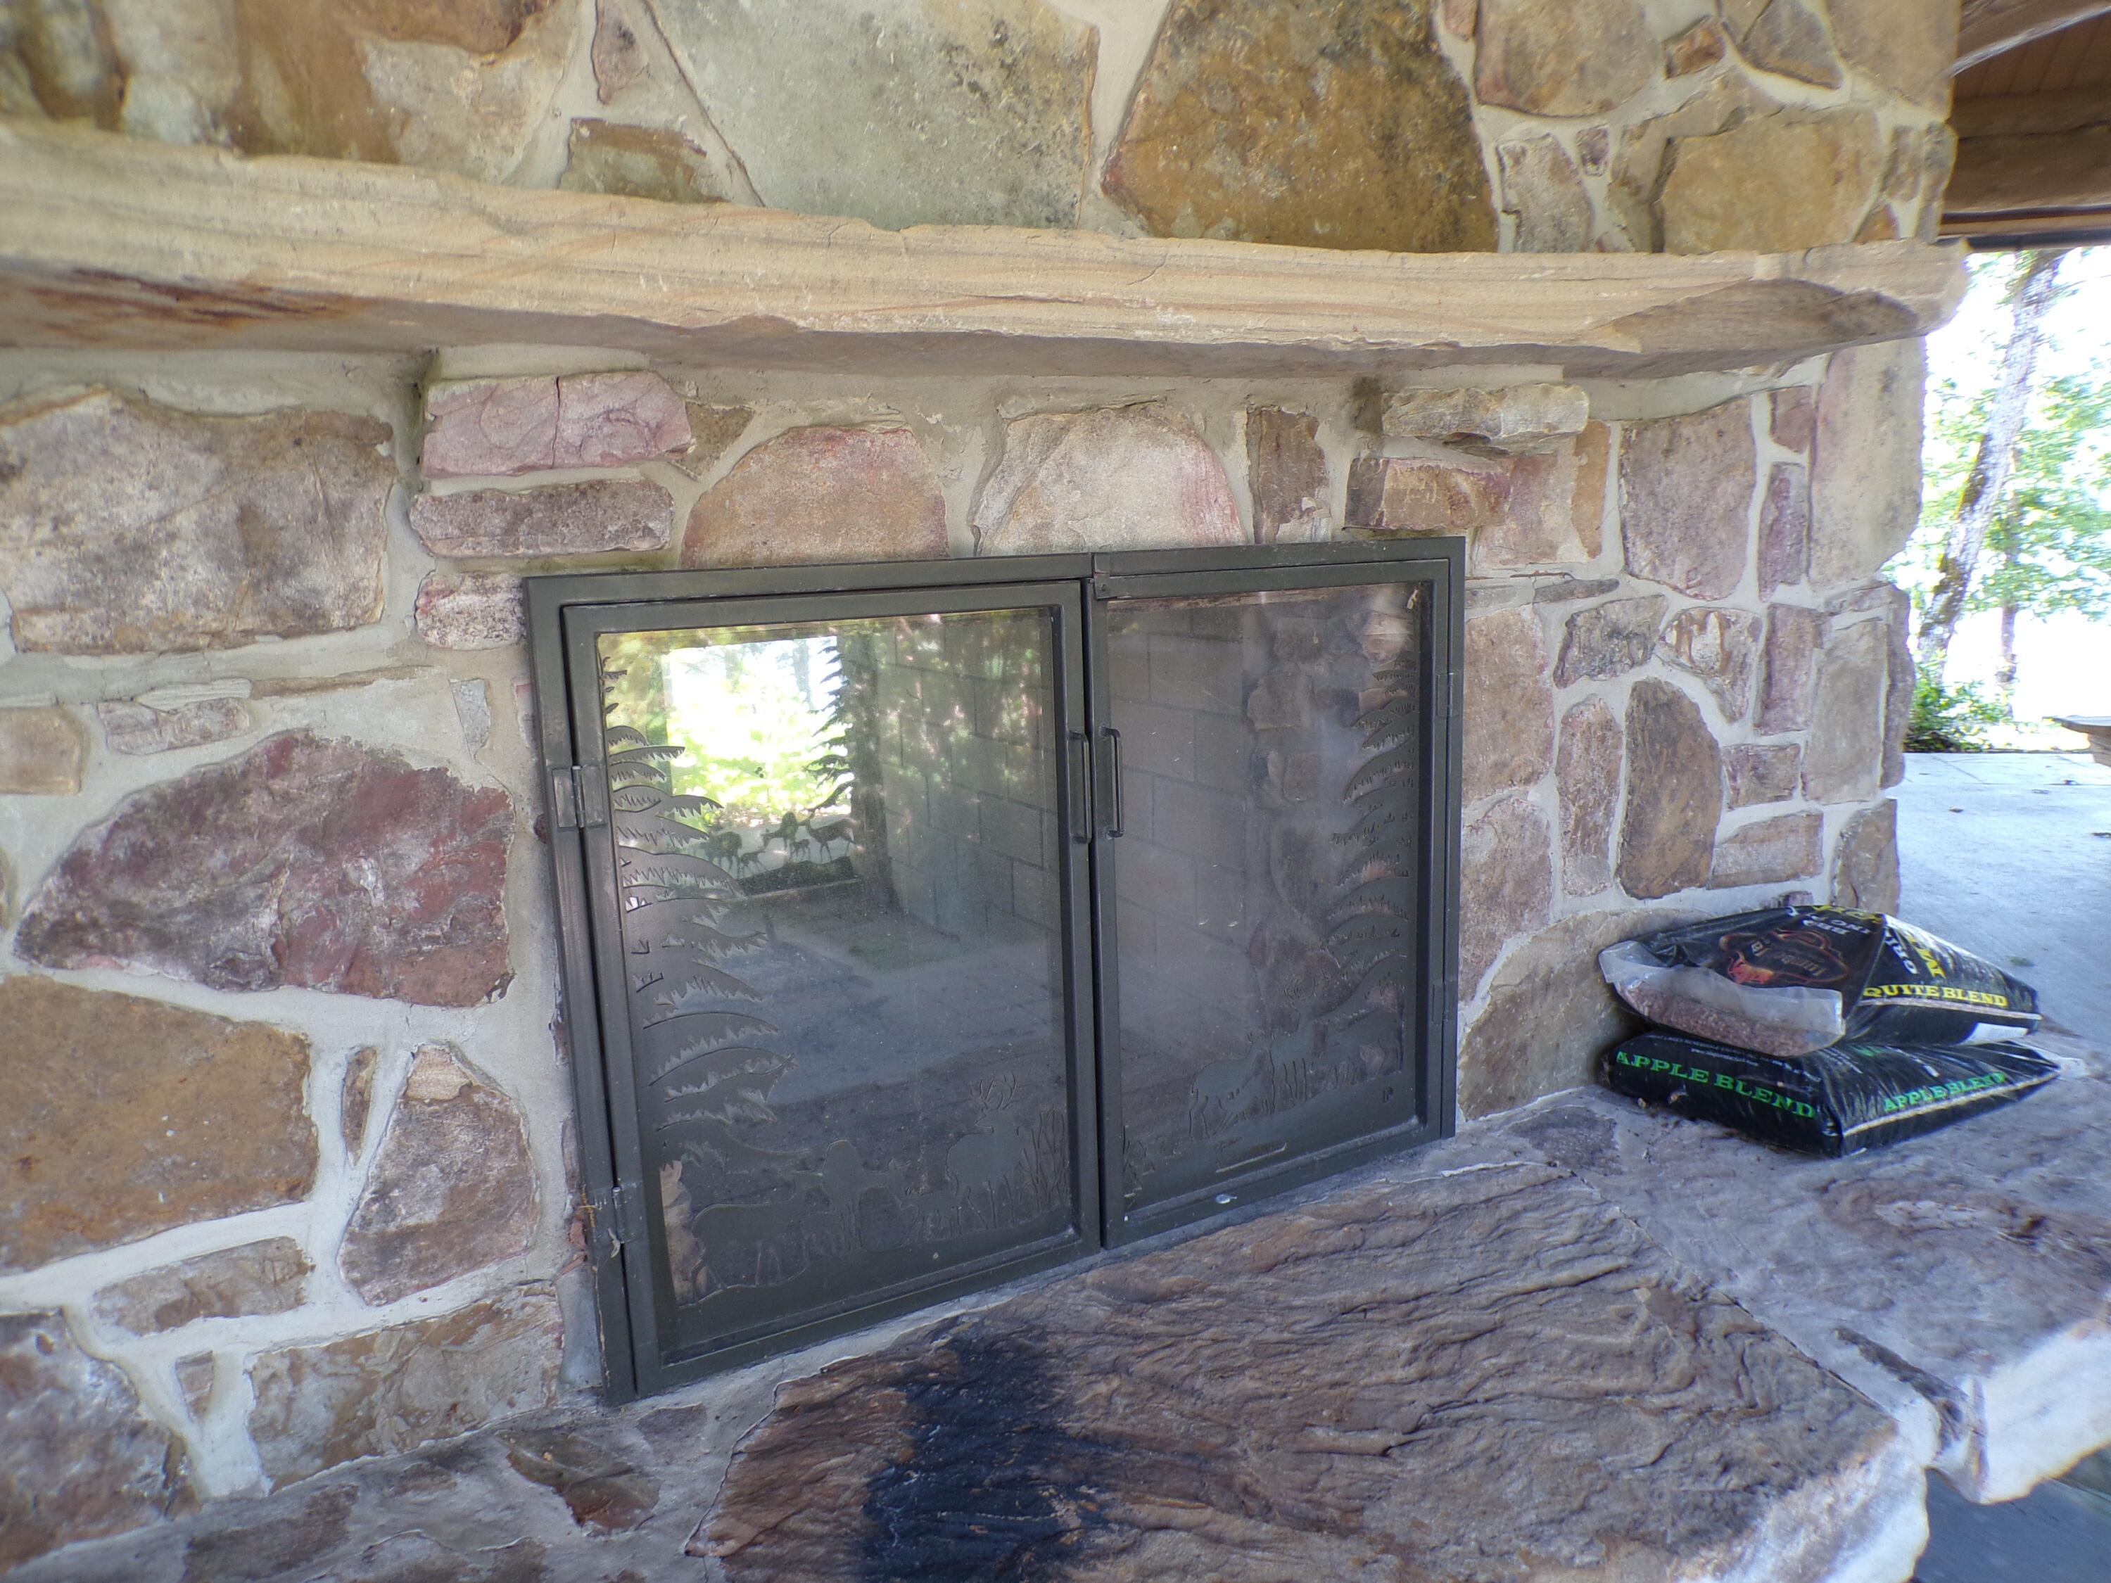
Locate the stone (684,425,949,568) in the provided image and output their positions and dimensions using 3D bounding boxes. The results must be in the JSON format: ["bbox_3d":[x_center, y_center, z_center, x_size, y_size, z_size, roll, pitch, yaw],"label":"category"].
[{"bbox_3d":[-0.259,-0.305,1.527,0.284,0.141,0.090,-8,12,-29],"label":"stone"}]

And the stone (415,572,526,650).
[{"bbox_3d":[-0.484,-0.151,1.208,0.090,0.063,0.060,-8,13,-29],"label":"stone"}]

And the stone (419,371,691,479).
[{"bbox_3d":[-0.411,-0.297,1.194,0.208,0.083,0.085,-8,13,-29],"label":"stone"}]

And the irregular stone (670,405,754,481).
[{"bbox_3d":[-0.311,-0.308,1.294,0.078,0.066,0.050,-8,13,-29],"label":"irregular stone"}]

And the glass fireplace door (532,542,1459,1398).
[{"bbox_3d":[0.034,0.145,1.724,1.181,0.840,0.060,-8,12,-29],"label":"glass fireplace door"}]

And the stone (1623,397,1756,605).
[{"bbox_3d":[0.805,-0.383,1.950,0.277,0.260,0.090,-8,13,-29],"label":"stone"}]

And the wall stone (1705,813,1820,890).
[{"bbox_3d":[1.009,0.086,2.145,0.268,0.101,0.080,-8,13,-29],"label":"wall stone"}]

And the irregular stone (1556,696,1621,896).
[{"bbox_3d":[0.754,0.002,2.167,0.139,0.299,0.090,-8,12,-29],"label":"irregular stone"}]

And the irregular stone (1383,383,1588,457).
[{"bbox_3d":[0.502,-0.468,1.870,0.347,0.089,0.140,-8,12,-29],"label":"irregular stone"}]

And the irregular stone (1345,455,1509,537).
[{"bbox_3d":[0.419,-0.340,1.672,0.193,0.080,0.080,-8,13,-29],"label":"irregular stone"}]

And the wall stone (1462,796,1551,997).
[{"bbox_3d":[0.616,0.143,2.115,0.191,0.293,0.090,-8,12,-29],"label":"wall stone"}]

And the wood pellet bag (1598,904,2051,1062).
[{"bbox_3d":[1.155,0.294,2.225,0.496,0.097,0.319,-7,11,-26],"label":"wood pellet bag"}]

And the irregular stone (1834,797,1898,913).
[{"bbox_3d":[1.216,0.112,2.289,0.184,0.203,0.110,-8,13,-29],"label":"irregular stone"}]

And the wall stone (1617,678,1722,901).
[{"bbox_3d":[0.809,-0.013,2.017,0.209,0.303,0.090,-8,13,-29],"label":"wall stone"}]

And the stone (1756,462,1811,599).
[{"bbox_3d":[0.988,-0.363,2.050,0.102,0.189,0.070,-8,13,-29],"label":"stone"}]

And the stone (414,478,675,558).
[{"bbox_3d":[-0.486,-0.252,1.364,0.226,0.071,0.120,-8,12,-29],"label":"stone"}]

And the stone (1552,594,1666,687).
[{"bbox_3d":[0.777,-0.223,2.145,0.239,0.133,0.090,-8,12,-29],"label":"stone"}]

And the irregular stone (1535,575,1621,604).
[{"bbox_3d":[0.650,-0.259,1.863,0.156,0.033,0.050,-8,13,-29],"label":"irregular stone"}]

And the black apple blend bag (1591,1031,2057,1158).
[{"bbox_3d":[1.210,0.407,2.264,0.539,0.104,0.331,-8,12,-28],"label":"black apple blend bag"}]

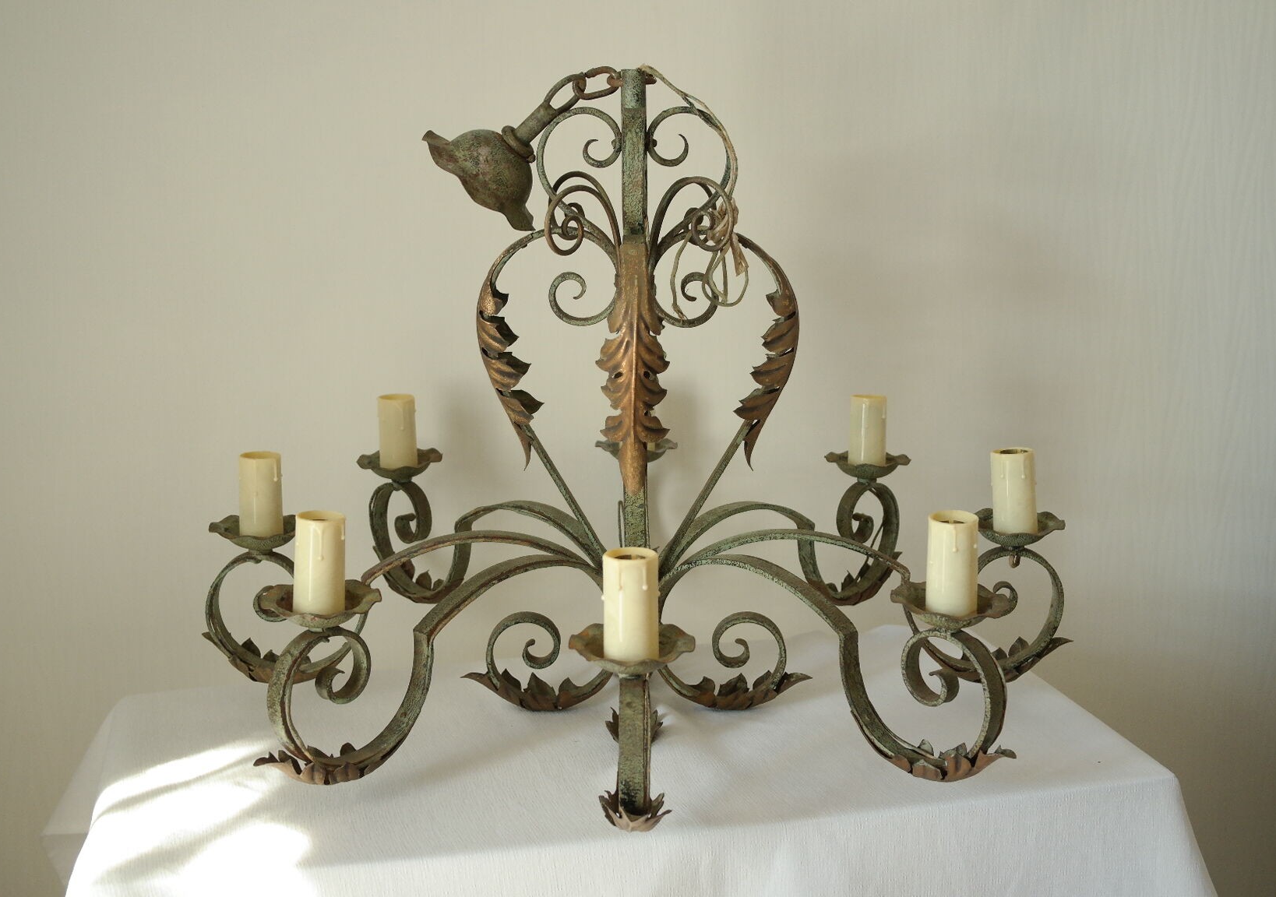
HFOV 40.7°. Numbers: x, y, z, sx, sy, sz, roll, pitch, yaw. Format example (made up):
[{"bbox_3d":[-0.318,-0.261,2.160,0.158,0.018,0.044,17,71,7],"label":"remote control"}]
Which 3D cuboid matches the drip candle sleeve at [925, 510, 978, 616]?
[{"bbox_3d":[0.188,0.071,1.024,0.030,0.062,0.030,-1,12,0],"label":"drip candle sleeve"}]

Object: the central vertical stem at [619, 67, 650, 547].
[{"bbox_3d":[-0.003,-0.076,1.183,0.017,0.361,0.017,0,13,0],"label":"central vertical stem"}]

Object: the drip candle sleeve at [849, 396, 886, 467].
[{"bbox_3d":[0.186,-0.011,1.389,0.030,0.062,0.030,-1,12,0],"label":"drip candle sleeve"}]

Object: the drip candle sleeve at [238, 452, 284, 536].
[{"bbox_3d":[-0.264,0.035,1.207,0.030,0.062,0.030,2,12,0],"label":"drip candle sleeve"}]

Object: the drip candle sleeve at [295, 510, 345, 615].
[{"bbox_3d":[-0.189,0.070,1.025,0.030,0.062,0.030,3,12,-1],"label":"drip candle sleeve"}]

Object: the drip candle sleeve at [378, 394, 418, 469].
[{"bbox_3d":[-0.194,-0.010,1.389,0.030,0.062,0.030,0,12,0],"label":"drip candle sleeve"}]

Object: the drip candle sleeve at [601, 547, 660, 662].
[{"bbox_3d":[-0.004,0.088,0.949,0.030,0.062,0.030,0,12,0],"label":"drip candle sleeve"}]

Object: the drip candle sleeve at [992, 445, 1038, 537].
[{"bbox_3d":[0.264,0.032,1.206,0.030,0.062,0.030,-4,12,1],"label":"drip candle sleeve"}]

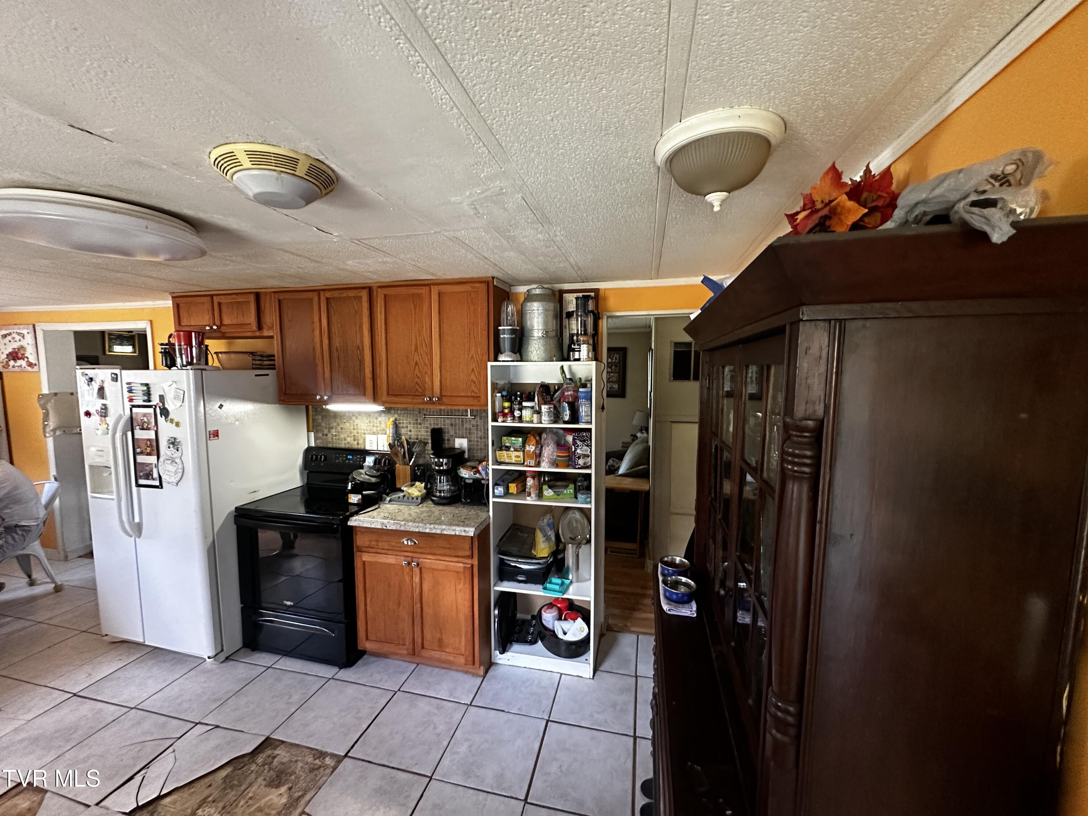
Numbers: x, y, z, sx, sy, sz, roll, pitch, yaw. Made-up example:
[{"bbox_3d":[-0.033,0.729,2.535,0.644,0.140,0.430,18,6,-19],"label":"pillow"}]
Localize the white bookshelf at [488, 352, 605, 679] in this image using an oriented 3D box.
[{"bbox_3d":[0.026,0.640,2.732,0.620,1.836,0.370,1,5,13],"label":"white bookshelf"}]

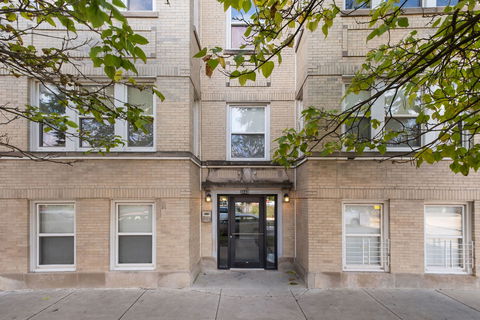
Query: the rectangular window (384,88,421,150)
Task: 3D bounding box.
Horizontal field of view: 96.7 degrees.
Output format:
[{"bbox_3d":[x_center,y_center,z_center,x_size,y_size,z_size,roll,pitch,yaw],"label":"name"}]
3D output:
[{"bbox_3d":[3.823,-0.969,4.980,0.899,1.448,0.130,0,0,0],"label":"rectangular window"}]

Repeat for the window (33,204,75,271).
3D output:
[{"bbox_3d":[-4.322,1.781,4.950,1.033,1.613,0.150,0,0,0],"label":"window"}]

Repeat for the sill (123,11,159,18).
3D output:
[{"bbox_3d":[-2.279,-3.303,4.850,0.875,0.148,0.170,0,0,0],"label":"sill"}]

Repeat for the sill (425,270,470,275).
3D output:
[{"bbox_3d":[4.798,2.595,4.920,1.084,0.101,0.150,0,0,0],"label":"sill"}]

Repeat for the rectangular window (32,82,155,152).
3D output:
[{"bbox_3d":[-3.394,-1.009,4.950,2.889,1.671,0.160,0,0,0],"label":"rectangular window"}]

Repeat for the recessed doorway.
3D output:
[{"bbox_3d":[0.201,2.059,6.120,1.750,2.166,0.220,0,0,0],"label":"recessed doorway"}]

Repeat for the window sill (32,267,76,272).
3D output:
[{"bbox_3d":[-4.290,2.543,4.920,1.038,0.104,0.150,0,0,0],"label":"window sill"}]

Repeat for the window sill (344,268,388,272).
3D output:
[{"bbox_3d":[2.883,2.543,4.920,1.038,0.104,0.150,0,0,0],"label":"window sill"}]

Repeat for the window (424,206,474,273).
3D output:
[{"bbox_3d":[4.850,1.833,4.950,1.137,1.648,0.150,0,0,0],"label":"window"}]

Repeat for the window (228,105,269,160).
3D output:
[{"bbox_3d":[0.243,-0.801,6.100,1.173,1.630,0.150,0,0,0],"label":"window"}]

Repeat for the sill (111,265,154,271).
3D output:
[{"bbox_3d":[-2.457,2.497,4.920,1.015,0.104,0.150,0,0,0],"label":"sill"}]

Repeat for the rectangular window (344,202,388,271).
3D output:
[{"bbox_3d":[2.912,1.793,4.950,1.068,1.590,0.150,0,0,0],"label":"rectangular window"}]

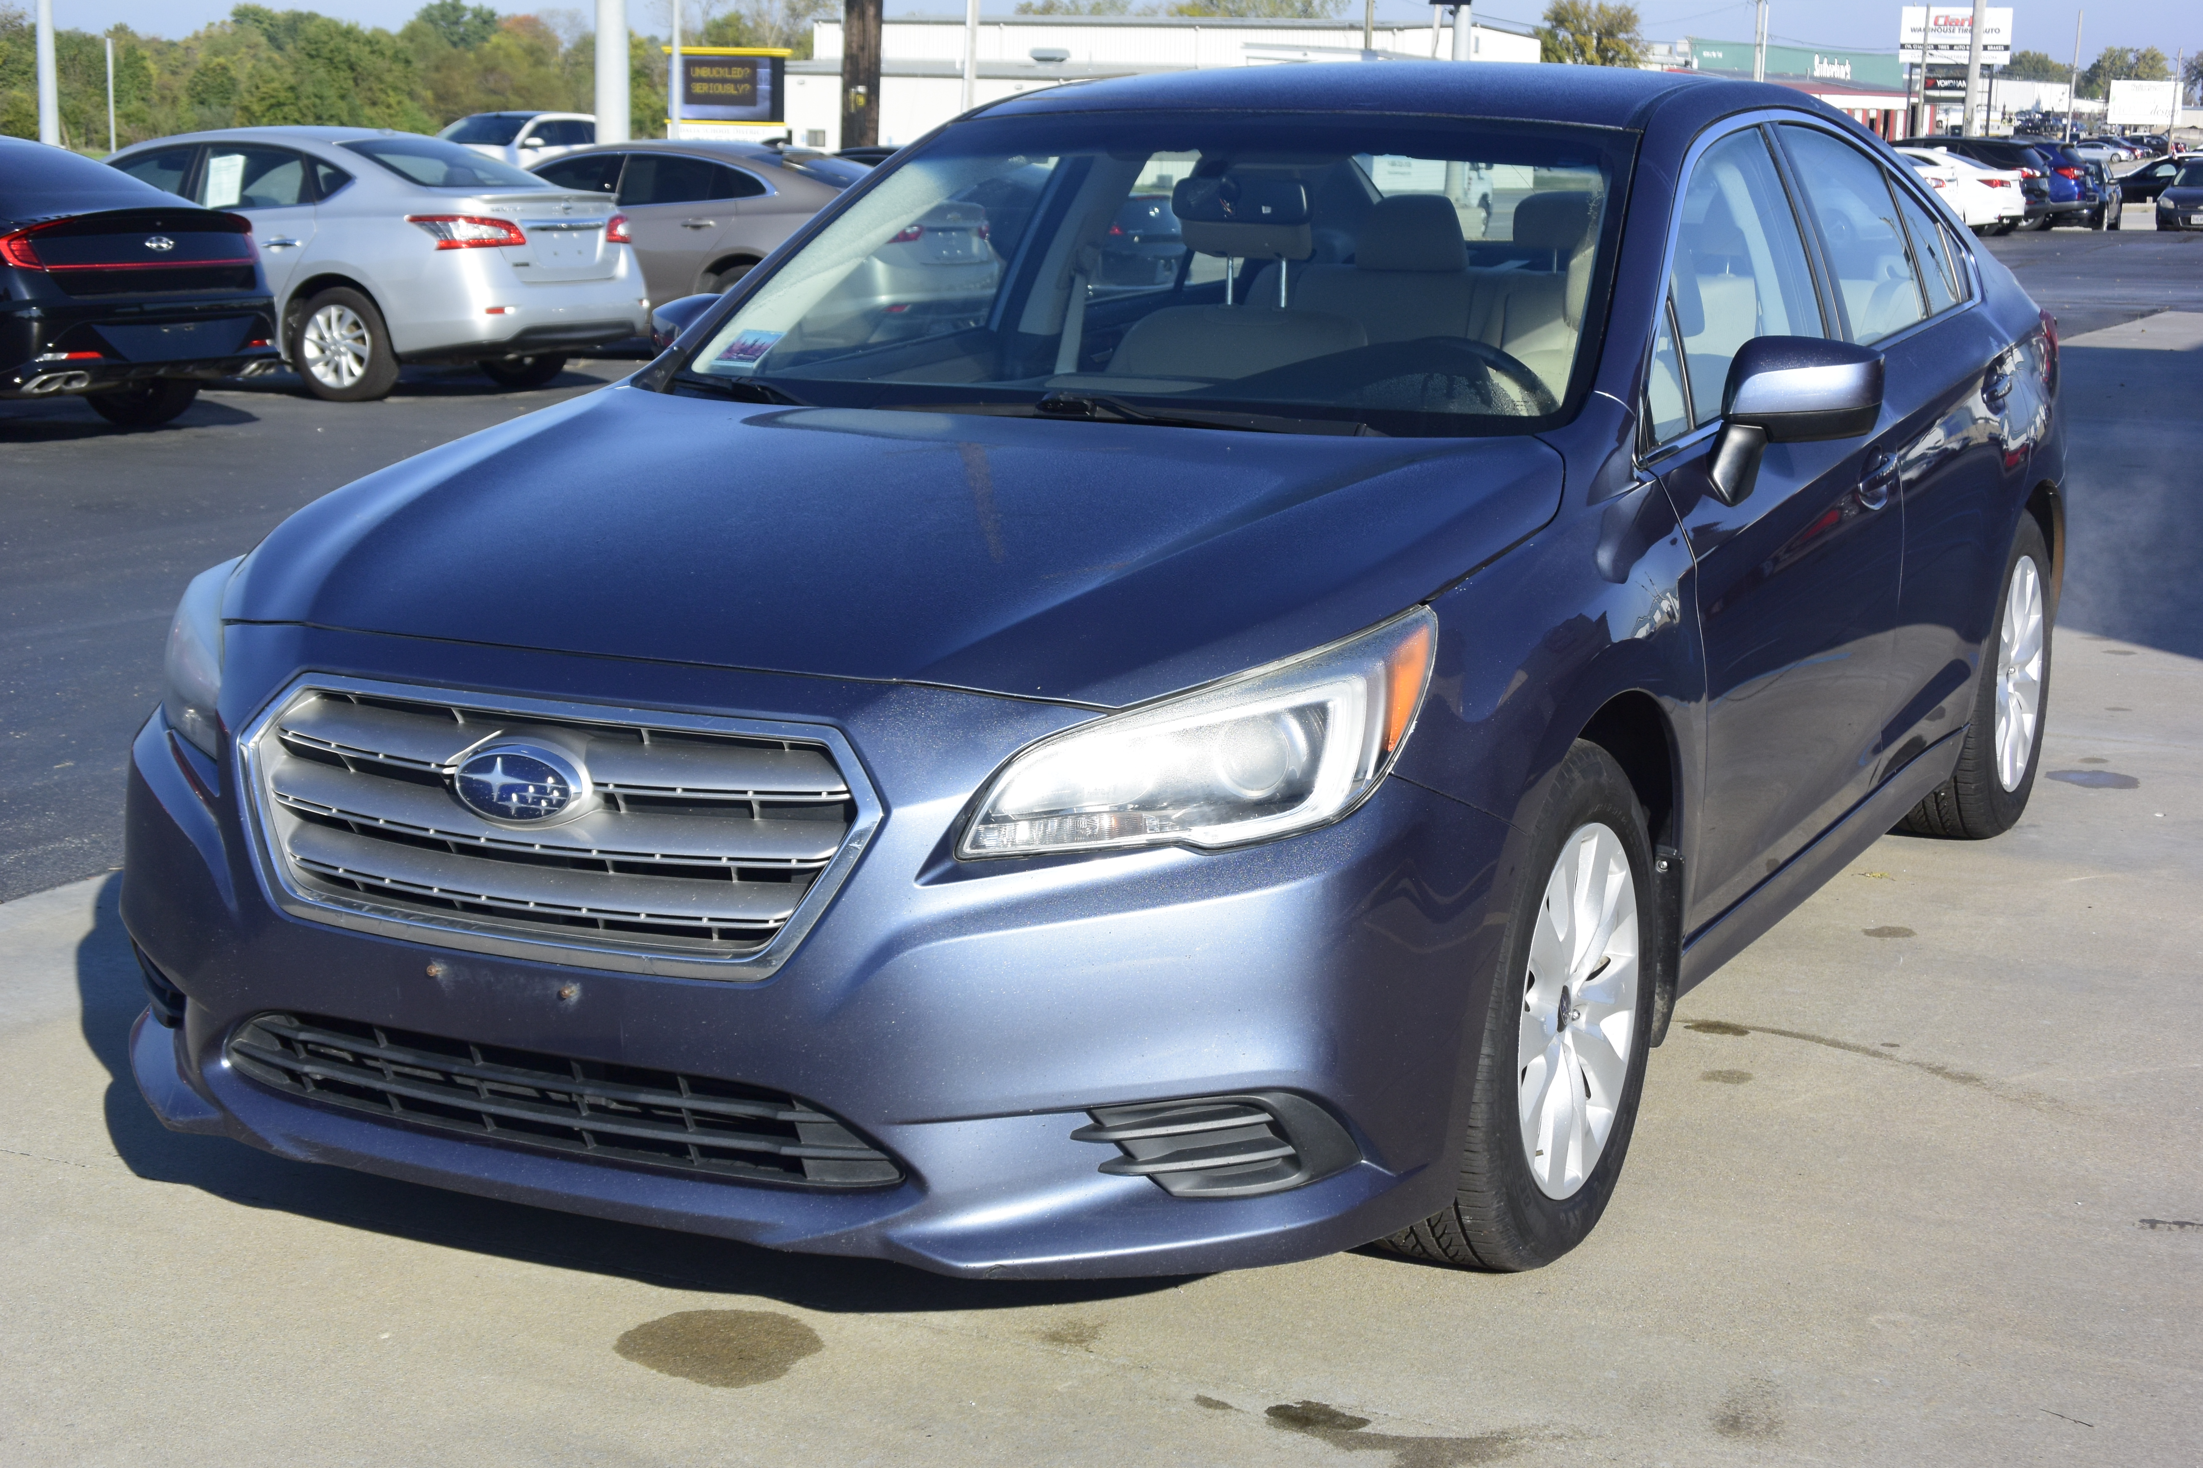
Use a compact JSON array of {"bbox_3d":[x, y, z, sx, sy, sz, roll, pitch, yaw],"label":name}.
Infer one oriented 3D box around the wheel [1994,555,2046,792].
[{"bbox_3d":[1.761,-0.127,6.315,0.190,0.470,0.470,6,12,26],"label":"wheel"}]

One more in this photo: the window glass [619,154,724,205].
[{"bbox_3d":[-2.804,-3.601,20.300,0.780,0.360,0.070,6,-10,27],"label":"window glass"}]

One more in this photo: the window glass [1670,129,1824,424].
[{"bbox_3d":[0.922,-0.690,4.580,0.070,0.430,0.880,-20,0,29],"label":"window glass"}]

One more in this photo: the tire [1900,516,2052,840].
[{"bbox_3d":[1.756,-0.127,6.317,0.230,0.675,0.675,6,12,26],"label":"tire"}]

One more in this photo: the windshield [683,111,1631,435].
[{"bbox_3d":[0.089,-0.688,4.644,1.420,0.140,0.880,6,42,26],"label":"windshield"}]

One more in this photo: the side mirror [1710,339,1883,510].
[{"bbox_3d":[0.931,-0.412,4.189,0.230,0.230,0.180,6,12,26],"label":"side mirror"}]

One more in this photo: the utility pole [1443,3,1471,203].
[{"bbox_3d":[8.045,-14.315,69.544,0.400,5.000,0.400,1,11,0],"label":"utility pole"}]

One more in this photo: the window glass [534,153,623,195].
[{"bbox_3d":[-3.742,-3.920,22.064,1.000,0.420,0.070,7,-10,33],"label":"window glass"}]

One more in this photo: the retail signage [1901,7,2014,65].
[{"bbox_3d":[35.597,-29.084,130.000,4.650,2.400,0.450,3,11,10],"label":"retail signage"}]

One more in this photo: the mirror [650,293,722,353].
[{"bbox_3d":[-0.698,-0.609,5.164,0.240,0.210,0.190,6,12,26],"label":"mirror"}]

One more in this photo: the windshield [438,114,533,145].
[{"bbox_3d":[-9.293,-9.102,47.000,1.420,0.130,0.750,6,52,27],"label":"windshield"}]

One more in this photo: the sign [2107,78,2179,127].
[{"bbox_3d":[50.174,-30.331,150.000,3.500,2.200,0.300,3,11,12],"label":"sign"}]

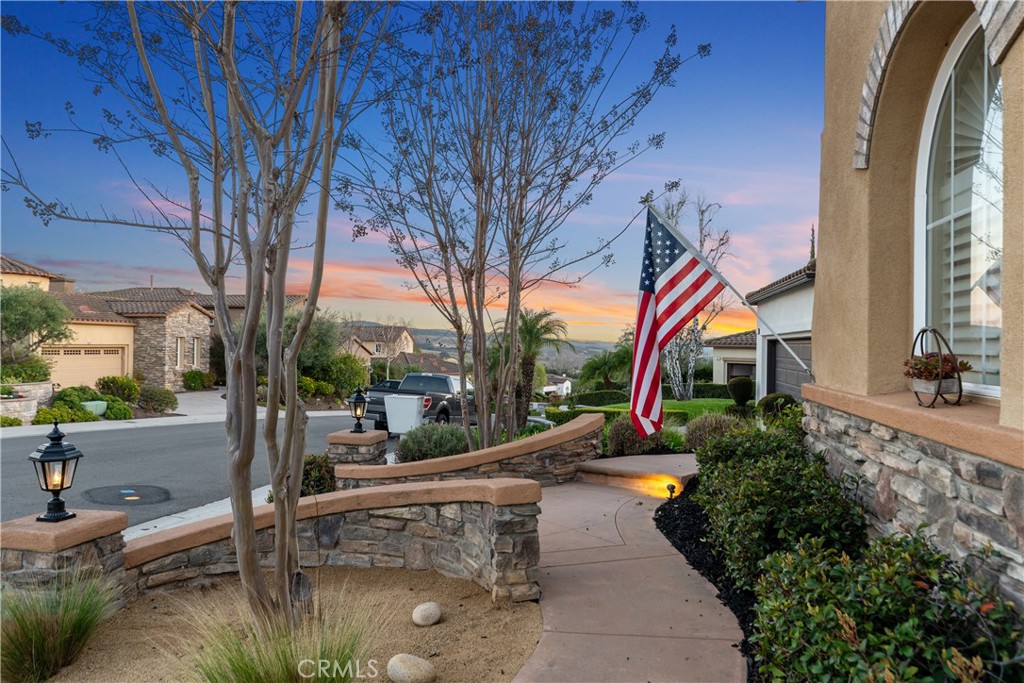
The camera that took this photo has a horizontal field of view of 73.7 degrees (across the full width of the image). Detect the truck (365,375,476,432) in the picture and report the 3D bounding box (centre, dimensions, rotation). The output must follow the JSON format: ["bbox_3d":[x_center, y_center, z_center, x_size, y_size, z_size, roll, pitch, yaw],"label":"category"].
[{"bbox_3d":[-2.440,2.020,22.150,2.020,1.930,5.890,0,-3,17],"label":"truck"}]

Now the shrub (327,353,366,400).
[{"bbox_3d":[-7.470,1.567,31.000,1.750,2.100,1.700,0,0,0],"label":"shrub"}]

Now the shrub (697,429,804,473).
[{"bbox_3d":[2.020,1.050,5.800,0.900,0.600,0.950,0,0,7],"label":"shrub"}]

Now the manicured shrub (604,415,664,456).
[{"bbox_3d":[1.495,1.130,8.200,0.730,0.520,0.700,0,0,0],"label":"manicured shrub"}]

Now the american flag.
[{"bbox_3d":[1.340,-0.155,5.500,0.770,1.830,0.280,0,0,7],"label":"american flag"}]

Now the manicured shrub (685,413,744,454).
[{"bbox_3d":[2.462,1.125,8.300,0.740,0.520,0.700,0,0,0],"label":"manicured shrub"}]

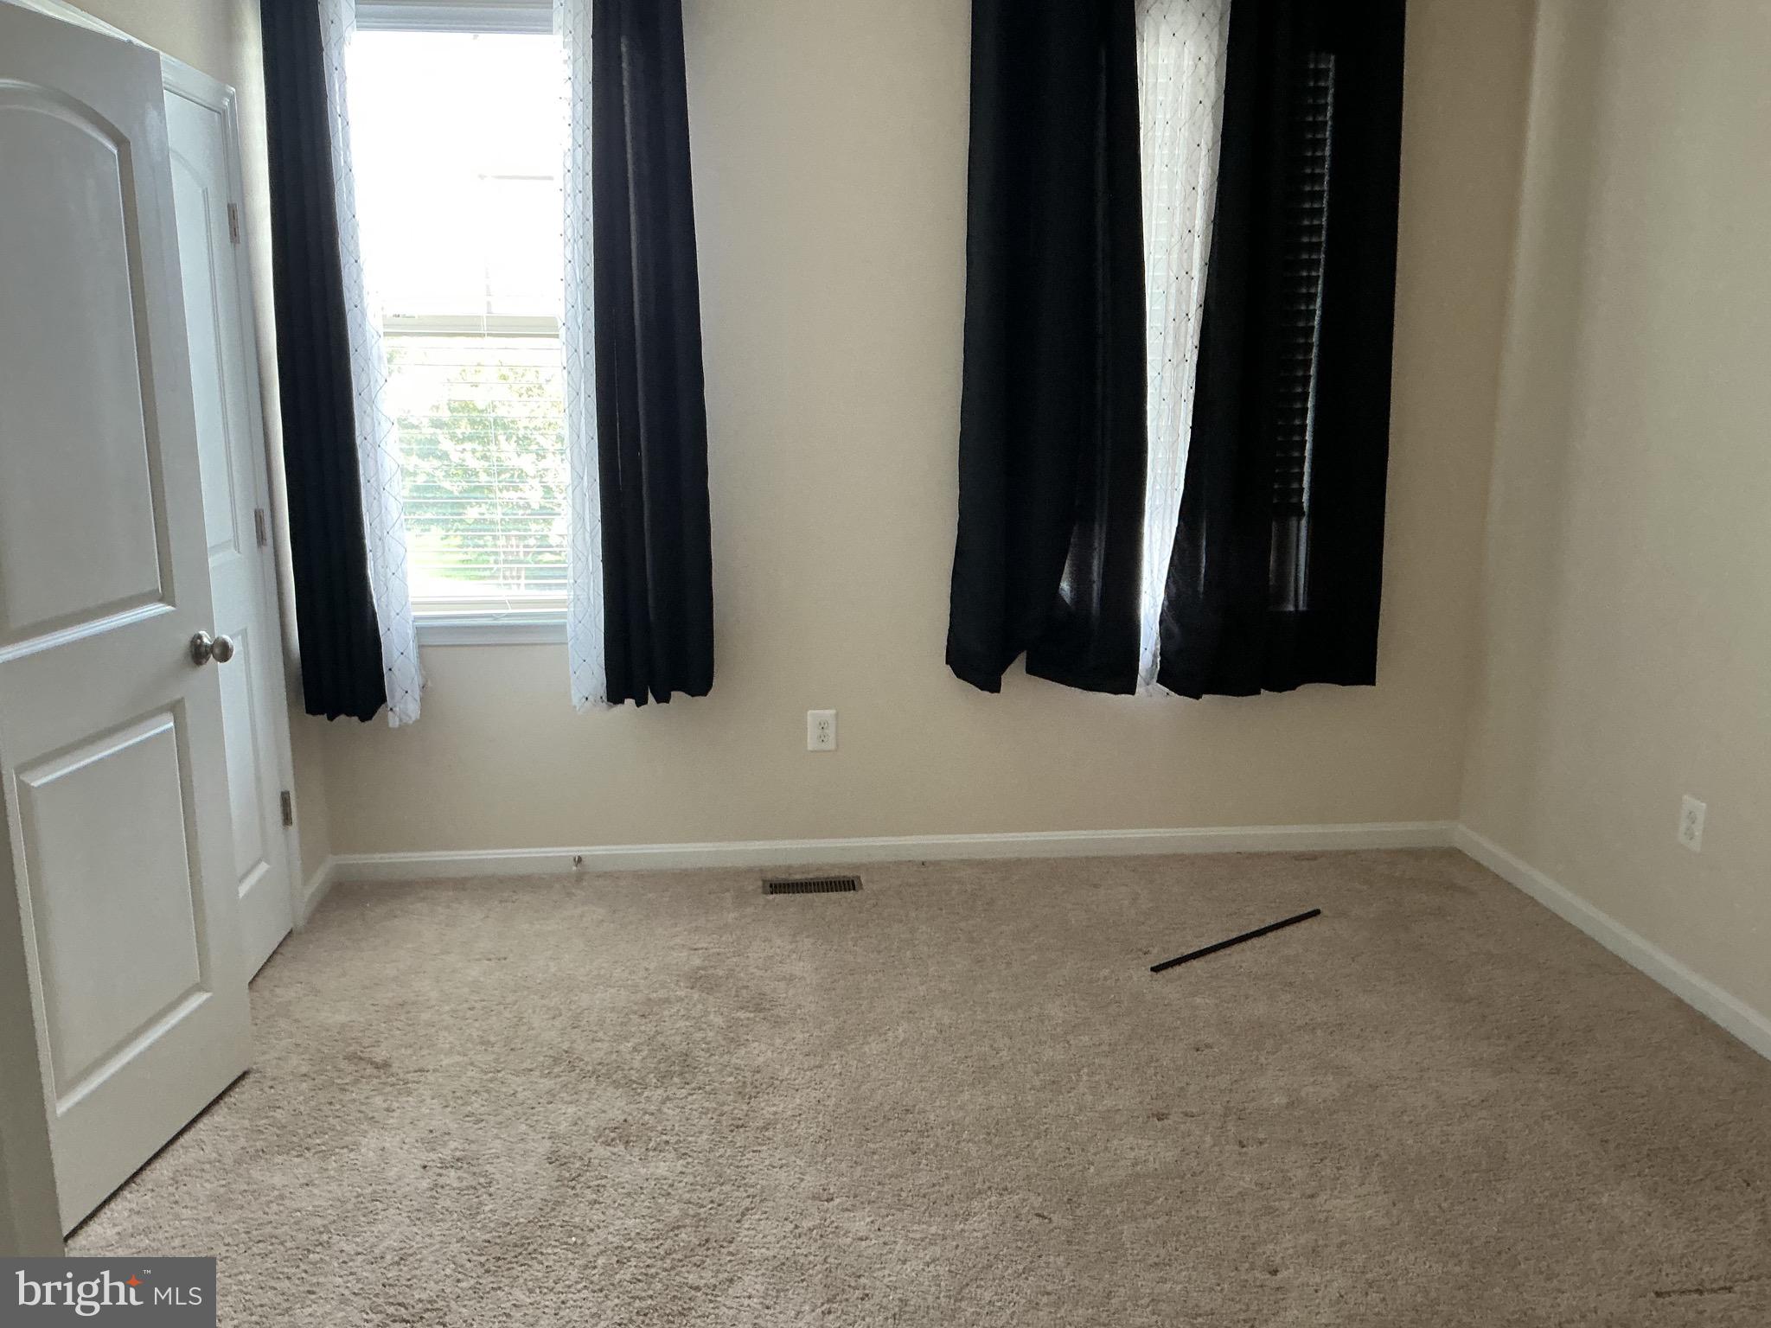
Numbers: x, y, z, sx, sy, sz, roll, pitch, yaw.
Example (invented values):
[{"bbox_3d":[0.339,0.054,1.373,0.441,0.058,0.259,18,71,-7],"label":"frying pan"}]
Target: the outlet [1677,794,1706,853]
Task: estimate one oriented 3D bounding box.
[{"bbox_3d":[1.903,0.378,3.510,0.012,0.120,0.079,-1,12,-6],"label":"outlet"}]

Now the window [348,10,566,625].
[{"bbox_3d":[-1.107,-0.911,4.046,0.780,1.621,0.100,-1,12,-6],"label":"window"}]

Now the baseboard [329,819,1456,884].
[{"bbox_3d":[0.092,0.553,4.450,3.398,0.082,0.018,-1,12,-6],"label":"baseboard"}]

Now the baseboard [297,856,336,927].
[{"bbox_3d":[-1.578,0.618,4.110,0.017,0.082,0.355,-1,12,-6],"label":"baseboard"}]

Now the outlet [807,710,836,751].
[{"bbox_3d":[-0.185,0.197,4.345,0.079,0.120,0.012,-1,12,-6],"label":"outlet"}]

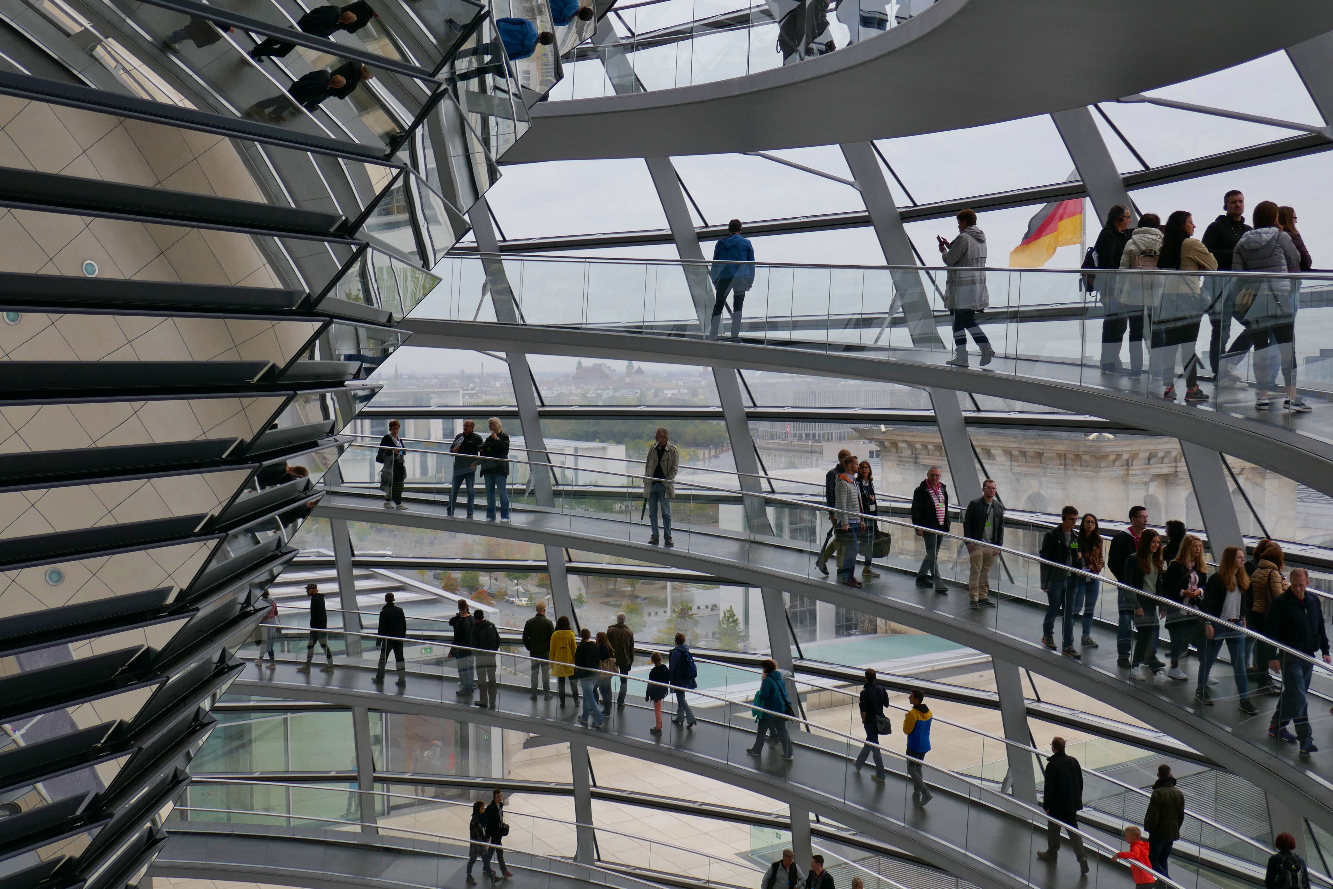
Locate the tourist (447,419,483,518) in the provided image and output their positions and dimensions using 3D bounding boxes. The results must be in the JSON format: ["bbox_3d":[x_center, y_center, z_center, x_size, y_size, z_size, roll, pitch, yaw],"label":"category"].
[{"bbox_3d":[-3.506,0.427,23.159,0.580,1.688,0.400,0,4,14],"label":"tourist"}]

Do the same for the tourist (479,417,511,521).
[{"bbox_3d":[-2.971,0.440,23.087,0.520,1.746,0.400,2,4,30],"label":"tourist"}]

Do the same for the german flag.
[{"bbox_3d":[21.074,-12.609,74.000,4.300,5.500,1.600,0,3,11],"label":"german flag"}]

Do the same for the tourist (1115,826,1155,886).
[{"bbox_3d":[5.931,5.473,16.826,0.480,1.317,0.400,2,4,37],"label":"tourist"}]

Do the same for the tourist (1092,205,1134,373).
[{"bbox_3d":[4.754,-1.648,14.200,0.440,1.800,0.540,0,3,0],"label":"tourist"}]

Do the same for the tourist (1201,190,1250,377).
[{"bbox_3d":[5.342,-1.478,12.650,0.560,1.830,0.420,-2,4,-37],"label":"tourist"}]

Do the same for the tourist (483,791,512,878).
[{"bbox_3d":[-3.365,7.726,26.500,0.560,1.760,0.540,1,3,23],"label":"tourist"}]

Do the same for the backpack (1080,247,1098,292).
[{"bbox_3d":[4.484,-1.851,14.100,0.200,0.460,0.300,0,3,5],"label":"backpack"}]

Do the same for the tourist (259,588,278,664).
[{"bbox_3d":[-7.790,3.577,26.000,0.500,1.620,0.480,0,3,6],"label":"tourist"}]

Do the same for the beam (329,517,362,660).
[{"bbox_3d":[-6.685,2.994,28.069,0.320,3.227,0.340,0,20,5],"label":"beam"}]

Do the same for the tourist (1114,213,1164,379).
[{"bbox_3d":[4.792,-1.498,13.450,0.500,1.630,0.340,1,4,28],"label":"tourist"}]

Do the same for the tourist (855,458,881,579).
[{"bbox_3d":[3.032,1.117,19.941,0.480,1.708,0.420,-3,4,-33],"label":"tourist"}]

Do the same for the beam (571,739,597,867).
[{"bbox_3d":[-1.724,7.568,28.297,0.320,2.730,0.340,1,11,20],"label":"beam"}]

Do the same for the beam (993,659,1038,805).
[{"bbox_3d":[5.904,4.753,22.186,0.340,2.649,0.320,-21,15,-38],"label":"beam"}]

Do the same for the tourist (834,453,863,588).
[{"bbox_3d":[2.557,1.067,18.700,0.360,1.820,0.500,2,4,32],"label":"tourist"}]

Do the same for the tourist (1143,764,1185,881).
[{"bbox_3d":[6.665,5.143,17.811,0.530,1.767,0.400,-1,3,-6],"label":"tourist"}]

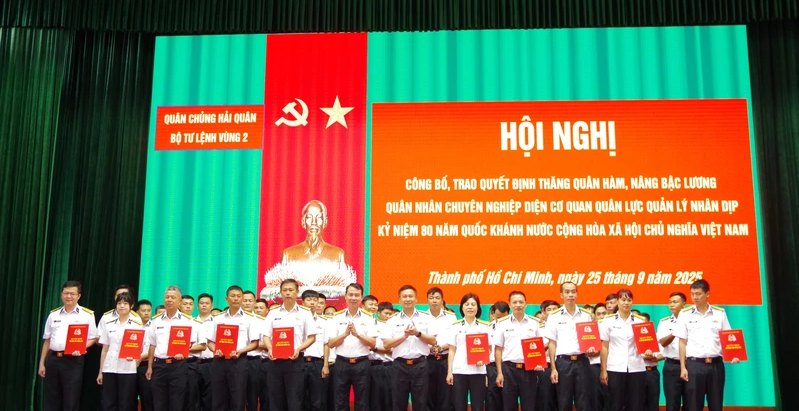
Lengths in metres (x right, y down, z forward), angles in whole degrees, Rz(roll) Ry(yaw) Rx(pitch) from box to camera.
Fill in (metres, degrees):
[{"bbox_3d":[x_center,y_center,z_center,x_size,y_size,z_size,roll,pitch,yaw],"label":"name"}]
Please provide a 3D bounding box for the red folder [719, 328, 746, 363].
[{"bbox_3d":[3.263,1.372,7.800,0.222,0.307,0.015,-6,-21,10],"label":"red folder"}]

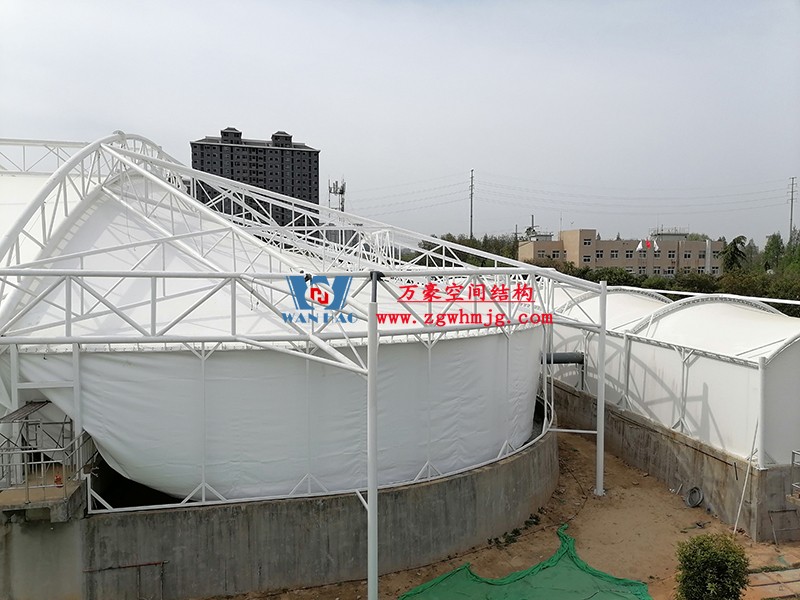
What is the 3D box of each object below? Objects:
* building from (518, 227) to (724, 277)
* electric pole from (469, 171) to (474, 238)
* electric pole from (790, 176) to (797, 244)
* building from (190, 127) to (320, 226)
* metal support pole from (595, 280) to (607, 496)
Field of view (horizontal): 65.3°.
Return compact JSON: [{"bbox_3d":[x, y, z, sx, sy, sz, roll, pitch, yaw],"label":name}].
[{"bbox_3d":[50.284,-8.139,140.637,43.800,14.300,16.100,-1,3,-15],"label":"building"},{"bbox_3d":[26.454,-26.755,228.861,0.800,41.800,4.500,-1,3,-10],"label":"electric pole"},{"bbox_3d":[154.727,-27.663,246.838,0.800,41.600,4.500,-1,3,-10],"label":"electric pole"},{"bbox_3d":[-60.171,-38.947,260.714,51.000,62.600,16.000,-1,3,-21],"label":"building"},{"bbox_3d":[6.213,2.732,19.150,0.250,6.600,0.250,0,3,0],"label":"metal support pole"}]

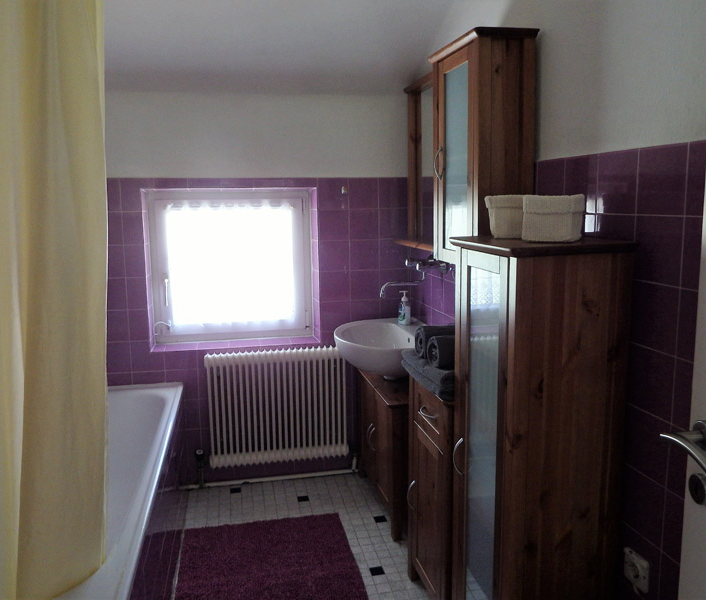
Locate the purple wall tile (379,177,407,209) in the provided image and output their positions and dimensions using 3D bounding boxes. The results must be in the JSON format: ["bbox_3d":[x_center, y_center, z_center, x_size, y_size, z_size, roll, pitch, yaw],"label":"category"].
[{"bbox_3d":[0.204,-0.532,2.760,0.150,0.150,0.010,-2,9,-10],"label":"purple wall tile"}]

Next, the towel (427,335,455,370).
[{"bbox_3d":[0.374,0.167,1.860,0.230,0.110,0.110,-3,10,-13],"label":"towel"}]

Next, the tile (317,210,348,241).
[{"bbox_3d":[-0.093,-0.369,2.729,0.150,0.150,0.010,-2,9,-10],"label":"tile"}]

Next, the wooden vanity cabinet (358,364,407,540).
[{"bbox_3d":[0.231,0.673,2.637,0.320,0.610,0.620,-2,9,-12],"label":"wooden vanity cabinet"}]

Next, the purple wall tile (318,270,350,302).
[{"bbox_3d":[-0.085,-0.070,2.827,0.152,0.151,0.012,-3,10,-13],"label":"purple wall tile"}]

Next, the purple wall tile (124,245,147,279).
[{"bbox_3d":[-1.013,-0.176,2.583,0.099,0.151,0.012,-3,10,-13],"label":"purple wall tile"}]

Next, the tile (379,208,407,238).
[{"bbox_3d":[0.207,-0.381,2.777,0.150,0.150,0.010,-2,9,-10],"label":"tile"}]

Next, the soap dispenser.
[{"bbox_3d":[0.253,0.033,2.705,0.055,0.167,0.062,-5,10,-25],"label":"soap dispenser"}]

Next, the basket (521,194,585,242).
[{"bbox_3d":[0.513,-0.212,1.422,0.145,0.120,0.125,4,11,24],"label":"basket"}]

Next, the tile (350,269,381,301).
[{"bbox_3d":[0.065,-0.077,2.862,0.152,0.151,0.012,-3,10,-13],"label":"tile"}]

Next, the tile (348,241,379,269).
[{"bbox_3d":[0.060,-0.224,2.770,0.150,0.150,0.010,-2,9,-10],"label":"tile"}]

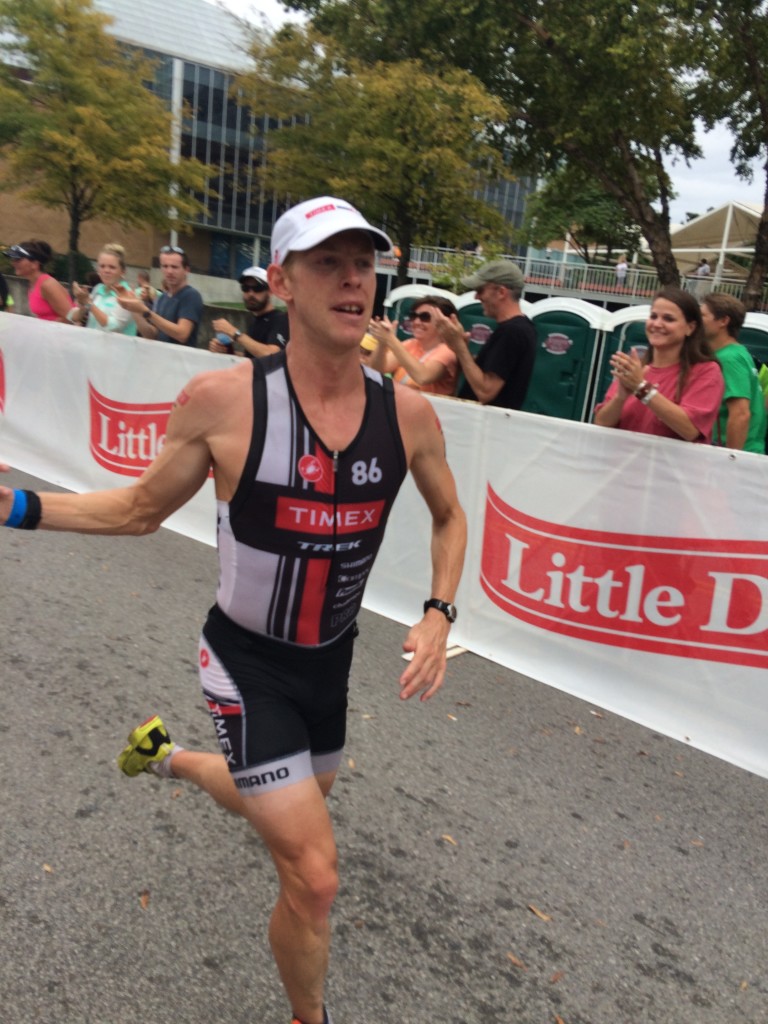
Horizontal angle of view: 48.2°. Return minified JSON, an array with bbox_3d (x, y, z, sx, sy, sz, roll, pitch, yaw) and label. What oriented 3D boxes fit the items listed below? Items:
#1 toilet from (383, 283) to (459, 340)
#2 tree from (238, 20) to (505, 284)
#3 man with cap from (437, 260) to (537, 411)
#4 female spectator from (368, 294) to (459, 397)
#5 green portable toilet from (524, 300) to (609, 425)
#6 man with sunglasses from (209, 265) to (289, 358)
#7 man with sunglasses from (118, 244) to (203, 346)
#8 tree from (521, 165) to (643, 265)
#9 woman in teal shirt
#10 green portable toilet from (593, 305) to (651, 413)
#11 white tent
[{"bbox_3d":[0.688,-2.488,14.121,1.130,2.300,1.200,13,16,29],"label":"toilet"},{"bbox_3d":[-0.298,-7.824,21.979,6.400,8.298,6.200,5,14,-1],"label":"tree"},{"bbox_3d":[0.434,-0.310,4.123,0.500,1.780,0.500,2,14,-17],"label":"man with cap"},{"bbox_3d":[0.104,-0.375,4.631,0.480,1.600,0.470,-5,17,-37],"label":"female spectator"},{"bbox_3d":[2.718,-2.003,12.978,1.130,2.300,1.200,13,16,29],"label":"green portable toilet"},{"bbox_3d":[-0.826,-0.630,5.035,0.500,1.720,0.500,-8,19,-44],"label":"man with sunglasses"},{"bbox_3d":[-1.424,-0.790,5.398,0.500,1.740,0.500,-4,17,-34],"label":"man with sunglasses"},{"bbox_3d":[9.686,-13.811,42.781,5.800,6.623,5.800,5,14,-1],"label":"tree"},{"bbox_3d":[-1.886,-0.876,5.705,0.470,1.670,0.470,18,18,40],"label":"woman in teal shirt"},{"bbox_3d":[3.734,-1.760,12.407,1.130,2.300,1.200,13,16,29],"label":"green portable toilet"},{"bbox_3d":[14.568,-11.239,38.048,6.000,4.646,5.500,5,14,-1],"label":"white tent"}]

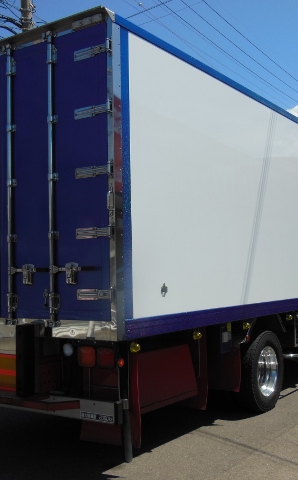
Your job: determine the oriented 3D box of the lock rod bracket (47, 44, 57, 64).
[{"bbox_3d":[-0.761,-1.446,4.919,0.080,0.150,0.055,-3,-4,33],"label":"lock rod bracket"}]

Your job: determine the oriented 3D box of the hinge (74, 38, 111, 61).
[{"bbox_3d":[-0.422,-1.423,4.700,0.325,0.100,0.050,-3,-4,33],"label":"hinge"}]

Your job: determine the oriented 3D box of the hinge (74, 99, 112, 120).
[{"bbox_3d":[-0.418,-0.958,4.625,0.330,0.100,0.060,-3,-4,33],"label":"hinge"}]

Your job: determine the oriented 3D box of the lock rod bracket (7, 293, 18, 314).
[{"bbox_3d":[-1.082,0.502,4.984,0.085,0.170,0.060,-3,-4,33],"label":"lock rod bracket"}]

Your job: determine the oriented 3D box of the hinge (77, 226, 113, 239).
[{"bbox_3d":[-0.407,-0.054,4.695,0.350,0.090,0.055,-3,-4,34],"label":"hinge"}]

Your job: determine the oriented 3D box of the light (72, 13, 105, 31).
[{"bbox_3d":[-0.471,-1.673,4.819,0.300,0.070,0.050,-3,-4,34],"label":"light"}]

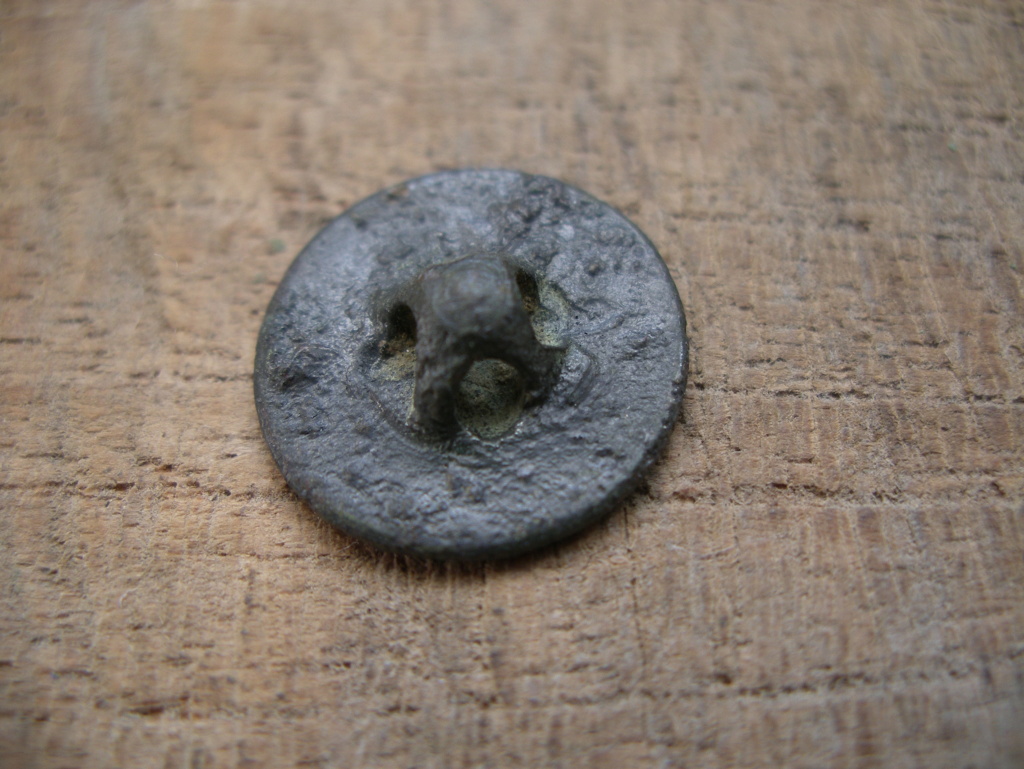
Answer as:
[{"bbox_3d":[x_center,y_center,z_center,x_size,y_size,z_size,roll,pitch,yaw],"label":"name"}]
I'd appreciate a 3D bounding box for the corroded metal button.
[{"bbox_3d":[-0.002,-0.003,0.052,0.021,0.006,0.021,0,62,4],"label":"corroded metal button"}]

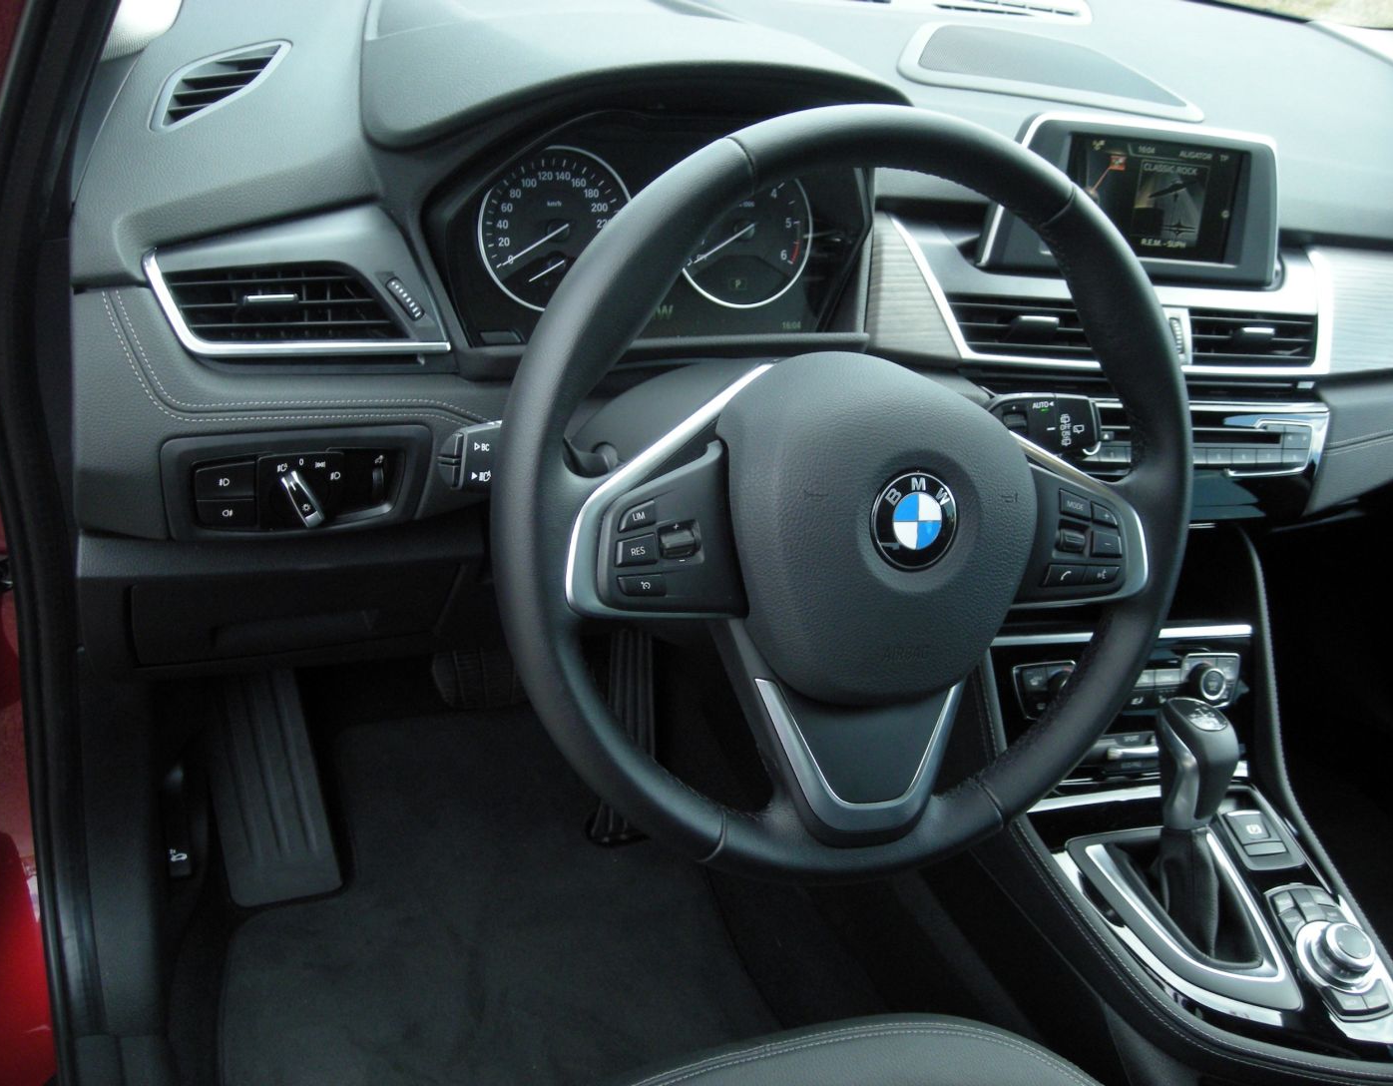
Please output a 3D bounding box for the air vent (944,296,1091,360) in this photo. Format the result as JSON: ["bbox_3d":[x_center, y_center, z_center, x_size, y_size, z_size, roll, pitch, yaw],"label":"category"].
[{"bbox_3d":[0.231,-0.153,1.039,0.124,0.040,0.030,0,9,-16],"label":"air vent"}]

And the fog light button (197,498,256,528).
[{"bbox_3d":[-0.262,-0.018,0.817,0.031,0.019,0.012,-5,21,-23],"label":"fog light button"}]

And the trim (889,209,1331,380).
[{"bbox_3d":[0.301,-0.175,1.054,0.350,0.097,0.050,0,9,-16],"label":"trim"}]

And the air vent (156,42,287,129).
[{"bbox_3d":[-0.260,-0.249,0.805,0.080,0.020,0.062,-5,71,-23],"label":"air vent"}]

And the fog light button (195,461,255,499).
[{"bbox_3d":[-0.261,-0.035,0.811,0.031,0.021,0.012,-5,21,-23],"label":"fog light button"}]

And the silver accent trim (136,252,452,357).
[{"bbox_3d":[-0.216,-0.131,0.803,0.160,0.057,0.030,-5,16,-23],"label":"silver accent trim"}]

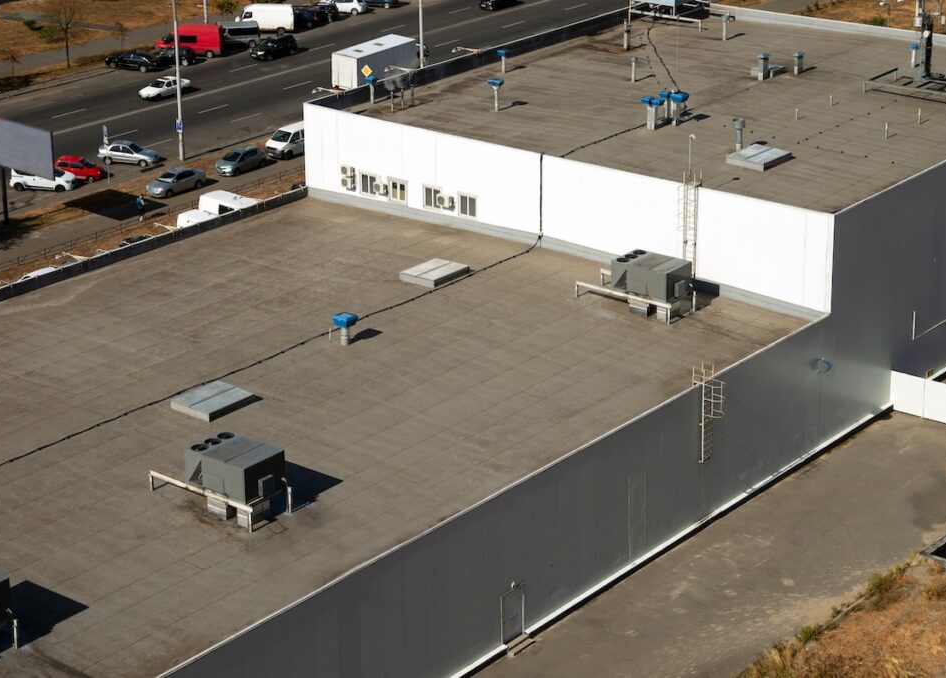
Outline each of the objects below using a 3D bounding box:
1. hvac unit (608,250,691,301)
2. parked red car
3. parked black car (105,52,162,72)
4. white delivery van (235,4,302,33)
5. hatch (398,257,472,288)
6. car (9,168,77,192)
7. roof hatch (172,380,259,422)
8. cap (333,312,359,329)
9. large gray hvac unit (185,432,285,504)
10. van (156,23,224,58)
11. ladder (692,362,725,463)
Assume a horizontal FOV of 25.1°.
[{"bbox_3d":[8.310,-2.967,99.172,3.110,1.355,2.040,16,26,36],"label":"hvac unit"},{"bbox_3d":[-26.935,-11.799,146.299,3.880,1.500,1.690,6,22,16],"label":"parked red car"},{"bbox_3d":[-27.978,-22.956,175.460,4.250,1.410,1.720,7,22,18],"label":"parked black car"},{"bbox_3d":[-18.166,-27.946,186.731,5.300,2.450,1.950,1,21,5],"label":"white delivery van"},{"bbox_3d":[-1.842,-3.219,104.022,2.140,0.365,2.730,15,26,35],"label":"hatch"},{"bbox_3d":[-28.818,-10.866,142.663,4.250,1.540,1.780,2,21,6],"label":"car"},{"bbox_3d":[-11.143,2.692,91.597,2.311,0.346,2.775,16,26,36],"label":"roof hatch"},{"bbox_3d":[-5.677,-0.794,95.284,0.840,0.420,0.840,16,26,36],"label":"cap"},{"bbox_3d":[-9.093,4.889,81.650,3.211,1.414,2.217,16,26,36],"label":"large gray hvac unit"},{"bbox_3d":[-23.554,-24.949,177.788,5.350,2.500,1.980,2,21,7],"label":"van"},{"bbox_3d":[10.184,3.236,91.343,1.340,4.380,0.750,16,26,36],"label":"ladder"}]

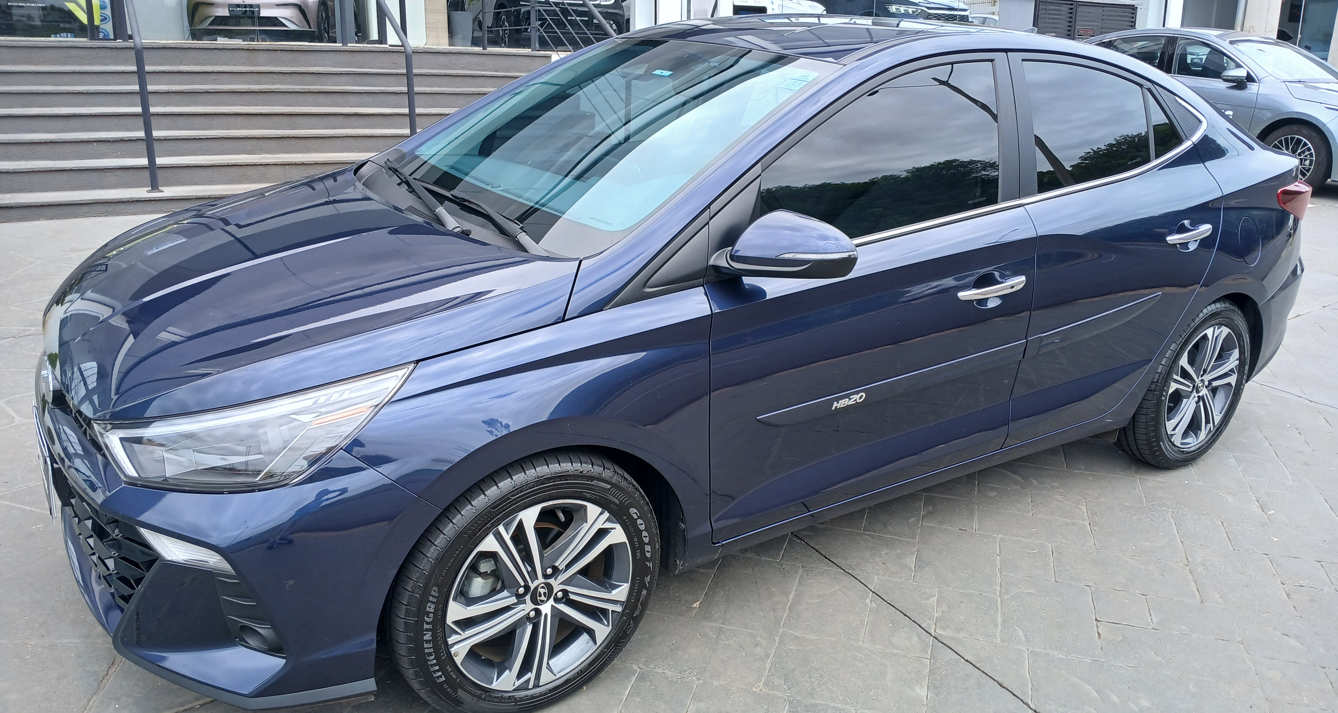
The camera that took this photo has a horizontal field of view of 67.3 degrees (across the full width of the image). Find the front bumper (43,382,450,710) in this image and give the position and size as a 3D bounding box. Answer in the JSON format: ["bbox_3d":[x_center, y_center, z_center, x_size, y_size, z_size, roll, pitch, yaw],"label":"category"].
[{"bbox_3d":[-1.169,0.214,2.457,0.640,0.530,1.700,-11,23,-32],"label":"front bumper"}]

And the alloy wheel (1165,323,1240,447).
[{"bbox_3d":[1.806,0.085,3.533,0.435,0.435,0.170,-11,23,-32],"label":"alloy wheel"}]

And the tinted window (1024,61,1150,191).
[{"bbox_3d":[1.234,-0.682,2.934,0.585,0.370,0.050,-11,3,-32],"label":"tinted window"}]

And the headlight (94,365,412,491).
[{"bbox_3d":[-0.771,0.129,1.888,0.540,0.235,0.330,-11,23,-32],"label":"headlight"}]

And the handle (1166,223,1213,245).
[{"bbox_3d":[1.612,-0.383,3.111,0.255,0.045,0.045,-11,23,-32],"label":"handle"}]

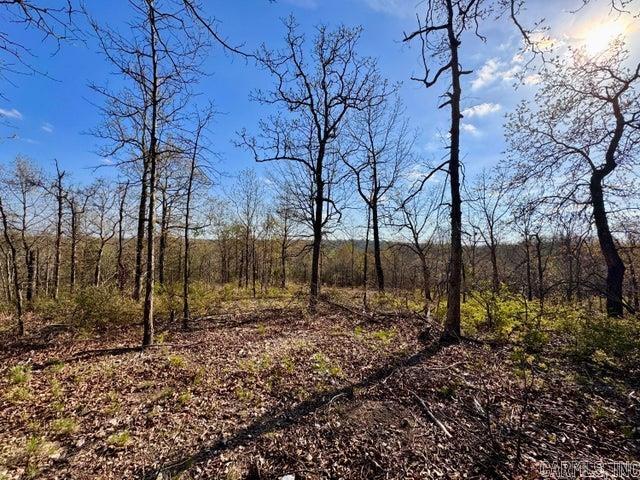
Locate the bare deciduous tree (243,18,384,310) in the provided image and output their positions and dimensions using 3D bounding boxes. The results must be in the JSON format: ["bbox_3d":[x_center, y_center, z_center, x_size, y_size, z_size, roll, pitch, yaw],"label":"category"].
[{"bbox_3d":[-0.120,-2.640,9.000,5.200,10.200,4.600,0,0,0],"label":"bare deciduous tree"}]

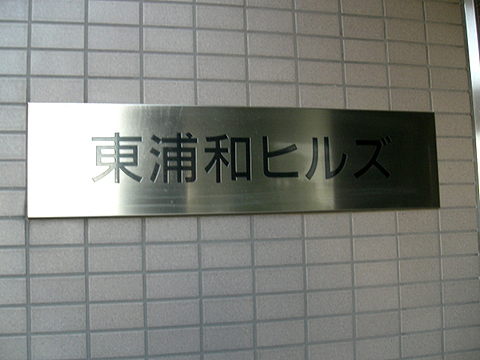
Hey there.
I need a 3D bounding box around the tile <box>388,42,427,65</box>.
[{"bbox_3d":[0.350,-0.262,1.097,0.095,0.045,0.008,0,-5,-13],"label":"tile"}]

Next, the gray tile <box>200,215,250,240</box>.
[{"bbox_3d":[-0.027,0.088,0.975,0.095,0.045,0.009,-1,-5,-13],"label":"gray tile"}]

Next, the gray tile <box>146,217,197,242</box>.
[{"bbox_3d":[-0.124,0.089,0.953,0.095,0.045,0.008,0,-5,-13],"label":"gray tile"}]

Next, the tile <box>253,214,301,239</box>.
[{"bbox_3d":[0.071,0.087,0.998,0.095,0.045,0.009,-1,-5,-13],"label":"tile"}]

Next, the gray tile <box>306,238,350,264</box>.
[{"bbox_3d":[0.172,0.136,1.020,0.095,0.045,0.008,0,-5,-13],"label":"gray tile"}]

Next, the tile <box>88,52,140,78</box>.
[{"bbox_3d":[-0.229,-0.209,0.957,0.095,0.045,0.008,0,-5,-13],"label":"tile"}]

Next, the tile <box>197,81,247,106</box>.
[{"bbox_3d":[-0.036,-0.163,0.999,0.095,0.045,0.009,-1,-5,-13],"label":"tile"}]

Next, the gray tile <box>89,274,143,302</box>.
[{"bbox_3d":[-0.218,0.188,0.923,0.095,0.045,0.009,-1,-5,-13],"label":"gray tile"}]

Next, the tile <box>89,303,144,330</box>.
[{"bbox_3d":[-0.217,0.236,0.919,0.095,0.045,0.010,-1,-5,-14],"label":"tile"}]

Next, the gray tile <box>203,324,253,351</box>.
[{"bbox_3d":[-0.024,0.287,0.963,0.095,0.045,0.009,-1,-5,-13],"label":"gray tile"}]

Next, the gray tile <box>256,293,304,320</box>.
[{"bbox_3d":[0.075,0.237,0.990,0.095,0.045,0.009,-1,-5,-13],"label":"gray tile"}]

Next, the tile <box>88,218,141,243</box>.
[{"bbox_3d":[-0.221,0.089,0.930,0.095,0.045,0.008,0,-5,-13],"label":"tile"}]

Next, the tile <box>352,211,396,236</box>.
[{"bbox_3d":[0.264,0.084,1.044,0.095,0.045,0.009,-1,-5,-13],"label":"tile"}]

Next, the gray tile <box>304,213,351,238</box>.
[{"bbox_3d":[0.169,0.086,1.024,0.095,0.045,0.009,-1,-5,-13],"label":"gray tile"}]

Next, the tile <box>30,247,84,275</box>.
[{"bbox_3d":[-0.315,0.138,0.904,0.095,0.045,0.009,-1,-5,-13],"label":"tile"}]

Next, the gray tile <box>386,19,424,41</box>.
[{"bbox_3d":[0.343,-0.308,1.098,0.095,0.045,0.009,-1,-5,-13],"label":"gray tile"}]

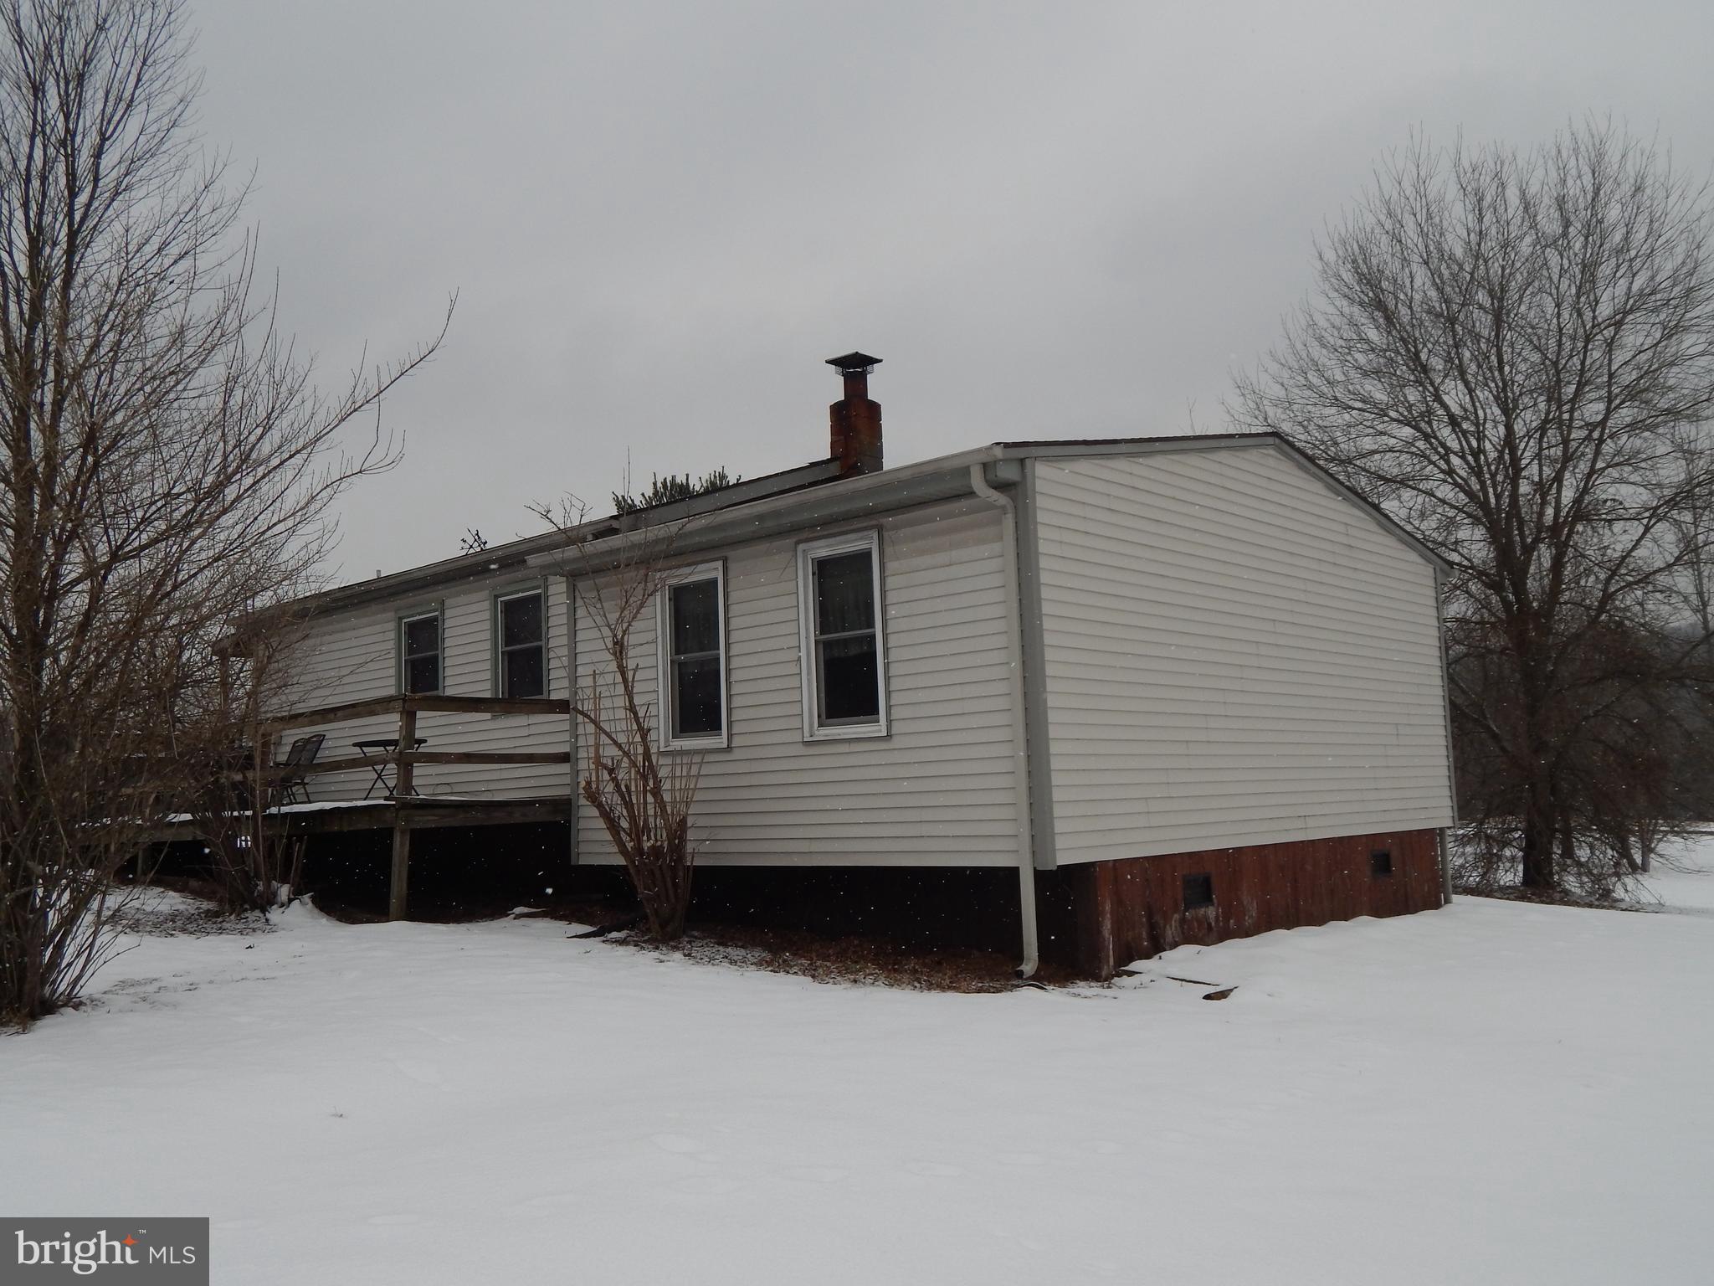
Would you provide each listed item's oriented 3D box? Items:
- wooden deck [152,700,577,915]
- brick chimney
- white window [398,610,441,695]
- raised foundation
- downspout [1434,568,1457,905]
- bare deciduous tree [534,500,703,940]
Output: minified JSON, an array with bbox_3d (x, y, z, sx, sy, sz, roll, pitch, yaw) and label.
[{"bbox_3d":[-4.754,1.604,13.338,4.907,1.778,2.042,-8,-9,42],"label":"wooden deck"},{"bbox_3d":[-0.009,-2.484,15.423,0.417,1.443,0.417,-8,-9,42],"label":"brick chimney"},{"bbox_3d":[-4.658,0.148,14.761,0.823,0.965,0.102,-8,-9,42],"label":"white window"},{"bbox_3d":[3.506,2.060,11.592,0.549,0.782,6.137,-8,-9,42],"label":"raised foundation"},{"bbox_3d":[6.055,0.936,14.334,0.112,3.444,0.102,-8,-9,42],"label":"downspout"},{"bbox_3d":[-1.795,0.578,10.414,1.250,3.500,1.150,-1,-7,-10],"label":"bare deciduous tree"}]

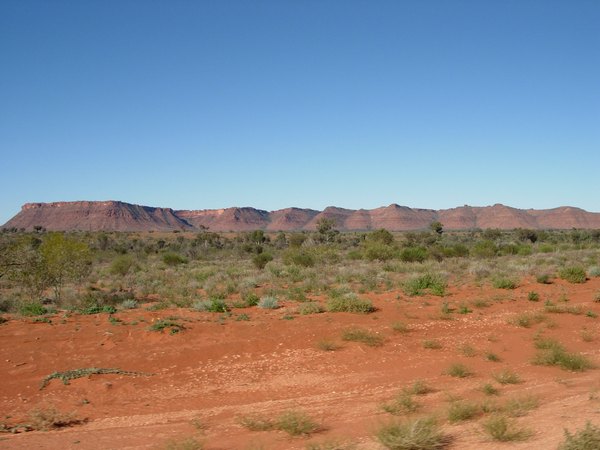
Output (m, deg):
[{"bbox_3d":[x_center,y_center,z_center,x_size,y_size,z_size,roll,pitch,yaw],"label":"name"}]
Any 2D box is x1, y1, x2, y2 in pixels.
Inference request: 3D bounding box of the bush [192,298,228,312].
[{"bbox_3d":[-1.945,1.736,14.310,0.782,0.279,0.626,0,0,0],"label":"bush"}]

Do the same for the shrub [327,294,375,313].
[{"bbox_3d":[1.095,1.665,14.295,1.042,0.400,0.833,0,0,0],"label":"shrub"}]

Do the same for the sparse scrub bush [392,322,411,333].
[{"bbox_3d":[1.914,1.914,12.423,0.336,0.218,0.285,0,-1,9],"label":"sparse scrub bush"}]

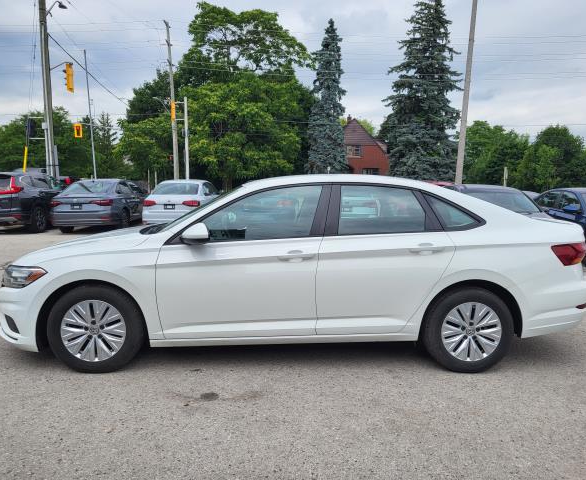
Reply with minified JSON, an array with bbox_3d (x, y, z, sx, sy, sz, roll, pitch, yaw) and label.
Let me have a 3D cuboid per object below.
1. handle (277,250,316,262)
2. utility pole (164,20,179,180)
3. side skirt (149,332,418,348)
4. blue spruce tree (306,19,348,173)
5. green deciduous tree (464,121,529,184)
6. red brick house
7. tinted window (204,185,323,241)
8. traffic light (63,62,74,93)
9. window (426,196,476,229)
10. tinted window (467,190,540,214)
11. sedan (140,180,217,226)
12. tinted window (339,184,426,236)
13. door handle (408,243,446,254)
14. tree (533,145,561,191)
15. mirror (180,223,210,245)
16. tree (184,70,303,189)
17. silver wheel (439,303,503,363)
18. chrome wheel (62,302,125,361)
[{"bbox_3d":[0.025,0.116,3.365,0.265,0.075,0.060,1,6,-3],"label":"handle"},{"bbox_3d":[-6.695,-6.770,26.598,0.360,10.314,0.360,-4,6,-2],"label":"utility pole"},{"bbox_3d":[-0.057,0.713,3.449,1.910,0.085,0.090,0,7,-2],"label":"side skirt"},{"bbox_3d":[3.016,-11.482,41.551,3.900,15.520,3.900,1,7,0],"label":"blue spruce tree"},{"bbox_3d":[19.422,-7.241,45.715,6.507,8.081,6.200,3,7,23],"label":"green deciduous tree"},{"bbox_3d":[7.604,-9.876,57.591,8.400,9.636,9.500,1,6,-3],"label":"red brick house"},{"bbox_3d":[-0.226,-0.193,3.443,0.920,0.420,0.050,0,-13,-2],"label":"tinted window"},{"bbox_3d":[-9.002,-6.504,19.300,0.380,1.130,0.420,2,7,9],"label":"traffic light"},{"bbox_3d":[1.175,-0.205,3.543,0.408,0.250,0.070,0,-18,-7],"label":"window"},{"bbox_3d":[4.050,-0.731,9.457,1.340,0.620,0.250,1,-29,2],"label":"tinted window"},{"bbox_3d":[-3.374,-1.303,15.691,1.780,1.455,4.630,1,7,1],"label":"sedan"},{"bbox_3d":[0.654,-0.222,3.495,0.632,0.375,0.070,1,-16,-4],"label":"tinted window"},{"bbox_3d":[0.940,0.070,3.351,0.245,0.060,0.060,0,7,-2],"label":"door handle"},{"bbox_3d":[22.260,-5.505,41.849,2.621,5.534,2.600,4,7,28],"label":"tree"},{"bbox_3d":[-0.661,-0.039,3.237,0.170,0.150,0.210,0,7,-2],"label":"mirror"},{"bbox_3d":[-3.724,-7.391,35.628,9.286,9.746,8.500,0,6,-6],"label":"tree"},{"bbox_3d":[1.284,0.656,3.550,0.440,0.440,0.180,0,7,-2],"label":"silver wheel"},{"bbox_3d":[-1.401,0.632,3.424,0.445,0.445,0.140,1,6,-3],"label":"chrome wheel"}]

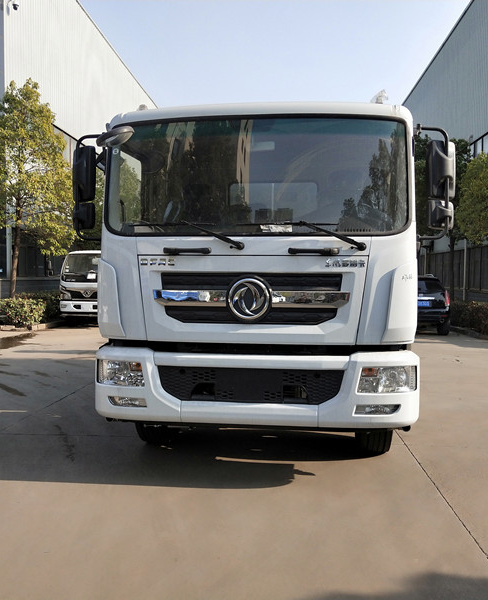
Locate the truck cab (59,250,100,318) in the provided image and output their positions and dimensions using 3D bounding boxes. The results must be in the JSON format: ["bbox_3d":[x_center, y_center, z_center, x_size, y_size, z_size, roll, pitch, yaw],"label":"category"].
[{"bbox_3d":[-4.480,-0.468,20.289,1.870,2.280,5.800,1,3,4],"label":"truck cab"}]

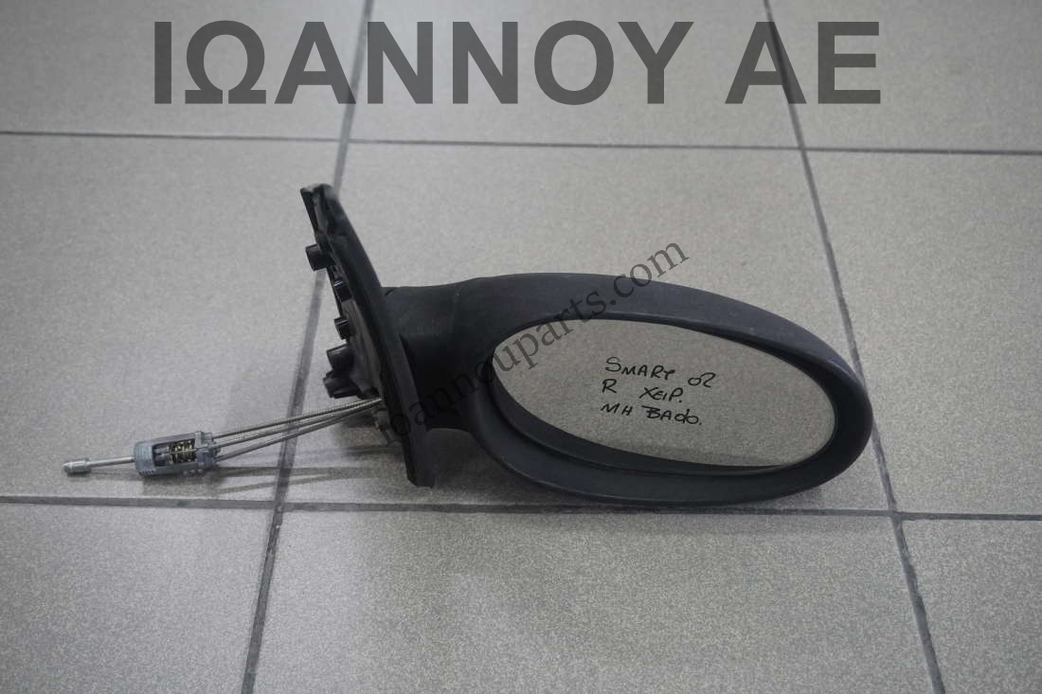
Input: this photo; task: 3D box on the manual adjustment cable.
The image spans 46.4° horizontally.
[{"bbox_3d":[-0.154,0.046,0.614,0.174,0.022,0.020,-11,45,6],"label":"manual adjustment cable"}]

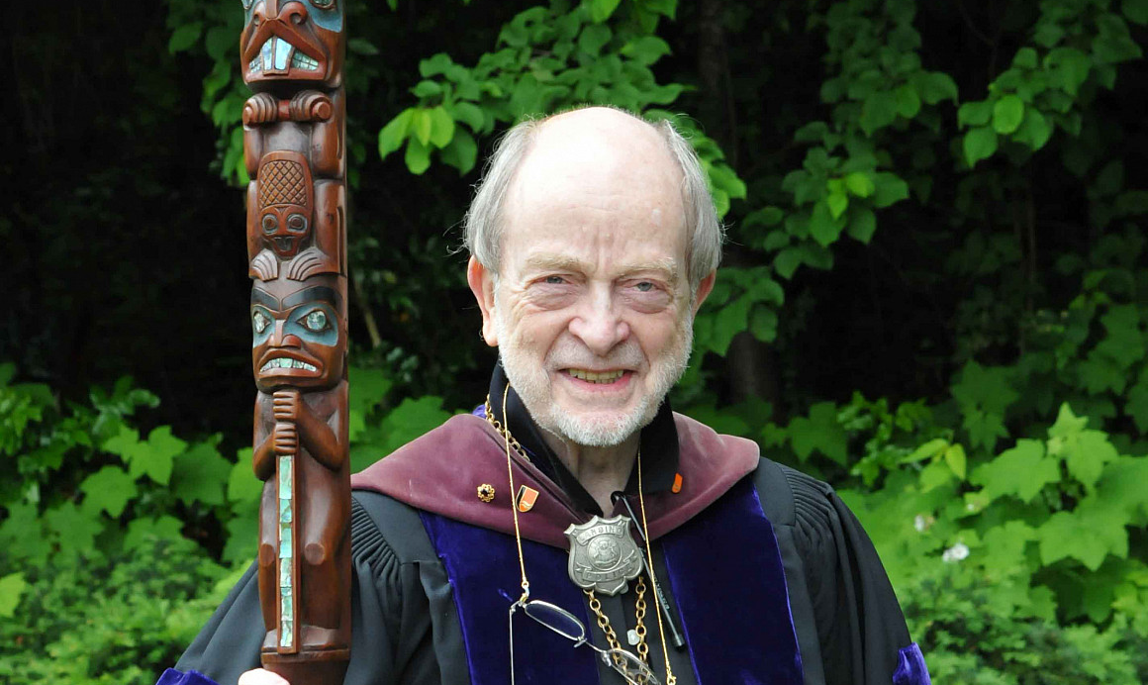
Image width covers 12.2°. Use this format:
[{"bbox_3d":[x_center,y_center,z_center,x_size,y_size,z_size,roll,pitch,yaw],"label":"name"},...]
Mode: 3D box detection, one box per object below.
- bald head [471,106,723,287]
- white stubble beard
[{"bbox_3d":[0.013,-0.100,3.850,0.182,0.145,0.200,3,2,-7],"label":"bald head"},{"bbox_3d":[0.015,0.019,3.800,0.138,0.117,0.100,3,2,-7],"label":"white stubble beard"}]

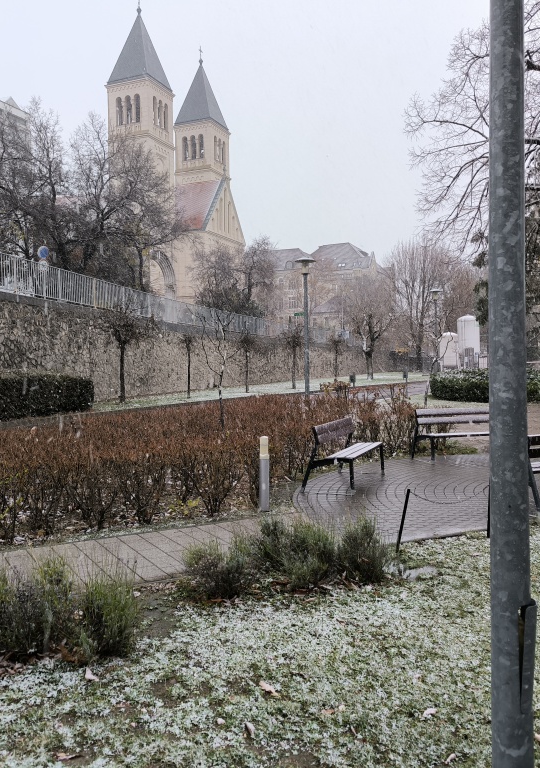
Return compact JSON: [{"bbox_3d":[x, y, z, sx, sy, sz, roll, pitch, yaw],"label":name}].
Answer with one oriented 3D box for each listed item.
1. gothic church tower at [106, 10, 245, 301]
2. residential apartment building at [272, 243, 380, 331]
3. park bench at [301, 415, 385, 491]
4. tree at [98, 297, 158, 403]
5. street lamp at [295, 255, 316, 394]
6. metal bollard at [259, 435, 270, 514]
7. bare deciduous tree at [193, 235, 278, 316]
[{"bbox_3d":[-12.585,-28.832,103.702,13.000,45.400,23.500,0,1,24],"label":"gothic church tower"},{"bbox_3d":[11.985,-17.392,147.786,21.500,22.500,14.500,-1,1,21],"label":"residential apartment building"},{"bbox_3d":[1.039,0.913,9.698,0.713,0.823,1.775,-1,1,21],"label":"park bench"},{"bbox_3d":[-5.240,-1.273,26.200,2.150,3.850,1.950,-1,1,-12],"label":"tree"},{"bbox_3d":[1.142,-1.478,22.100,0.630,4.880,0.630,-1,1,3],"label":"street lamp"},{"bbox_3d":[-0.064,1.042,8.200,0.110,0.875,0.110,-1,1,0],"label":"metal bollard"},{"bbox_3d":[-3.013,-8.626,62.000,7.500,8.850,7.000,-1,1,0],"label":"bare deciduous tree"}]

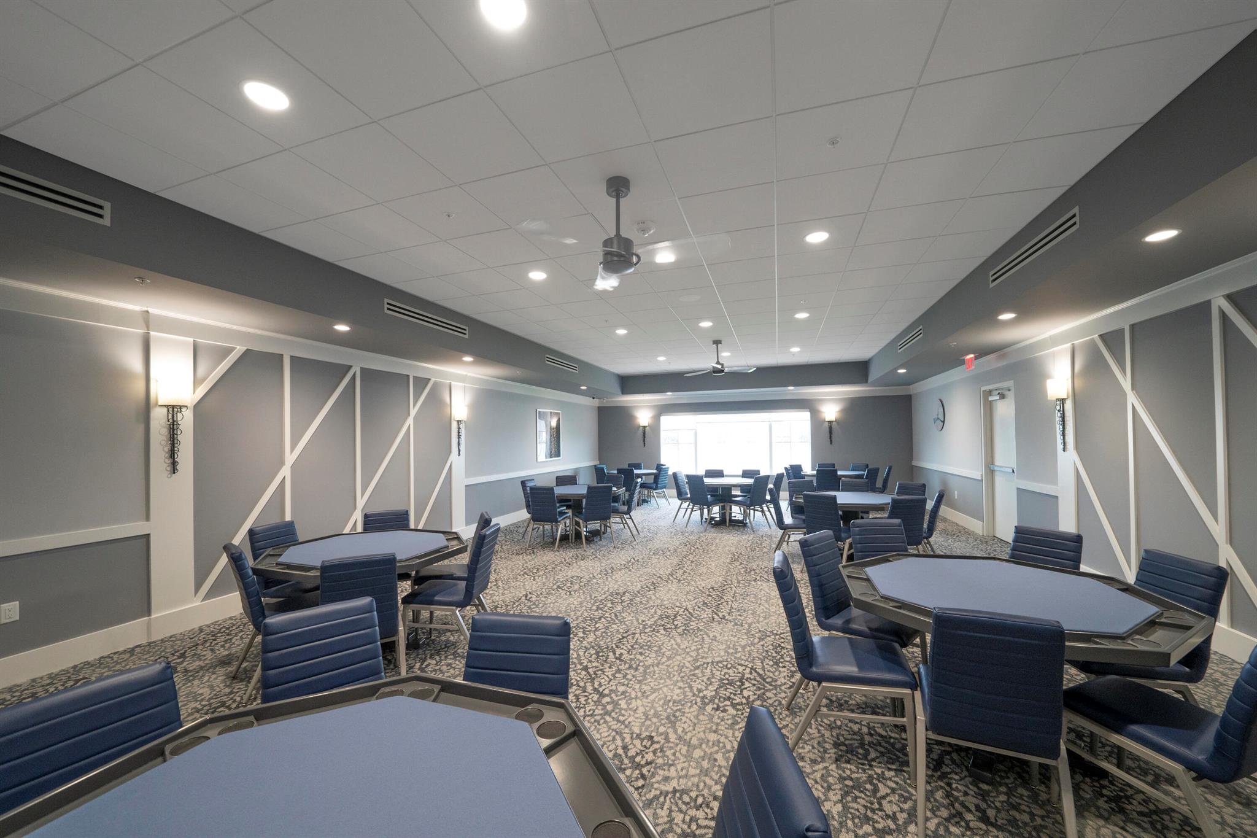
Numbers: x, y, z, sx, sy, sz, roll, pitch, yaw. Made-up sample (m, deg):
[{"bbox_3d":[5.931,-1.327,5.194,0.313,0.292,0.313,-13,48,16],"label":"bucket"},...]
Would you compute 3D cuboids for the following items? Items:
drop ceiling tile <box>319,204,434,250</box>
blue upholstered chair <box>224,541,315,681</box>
[{"bbox_3d":[-1.850,-1.415,3.150,0.620,0.020,0.590,-1,-2,20],"label":"drop ceiling tile"},{"bbox_3d":[-2.243,1.238,2.760,0.400,0.880,0.600,-2,-3,43],"label":"blue upholstered chair"}]

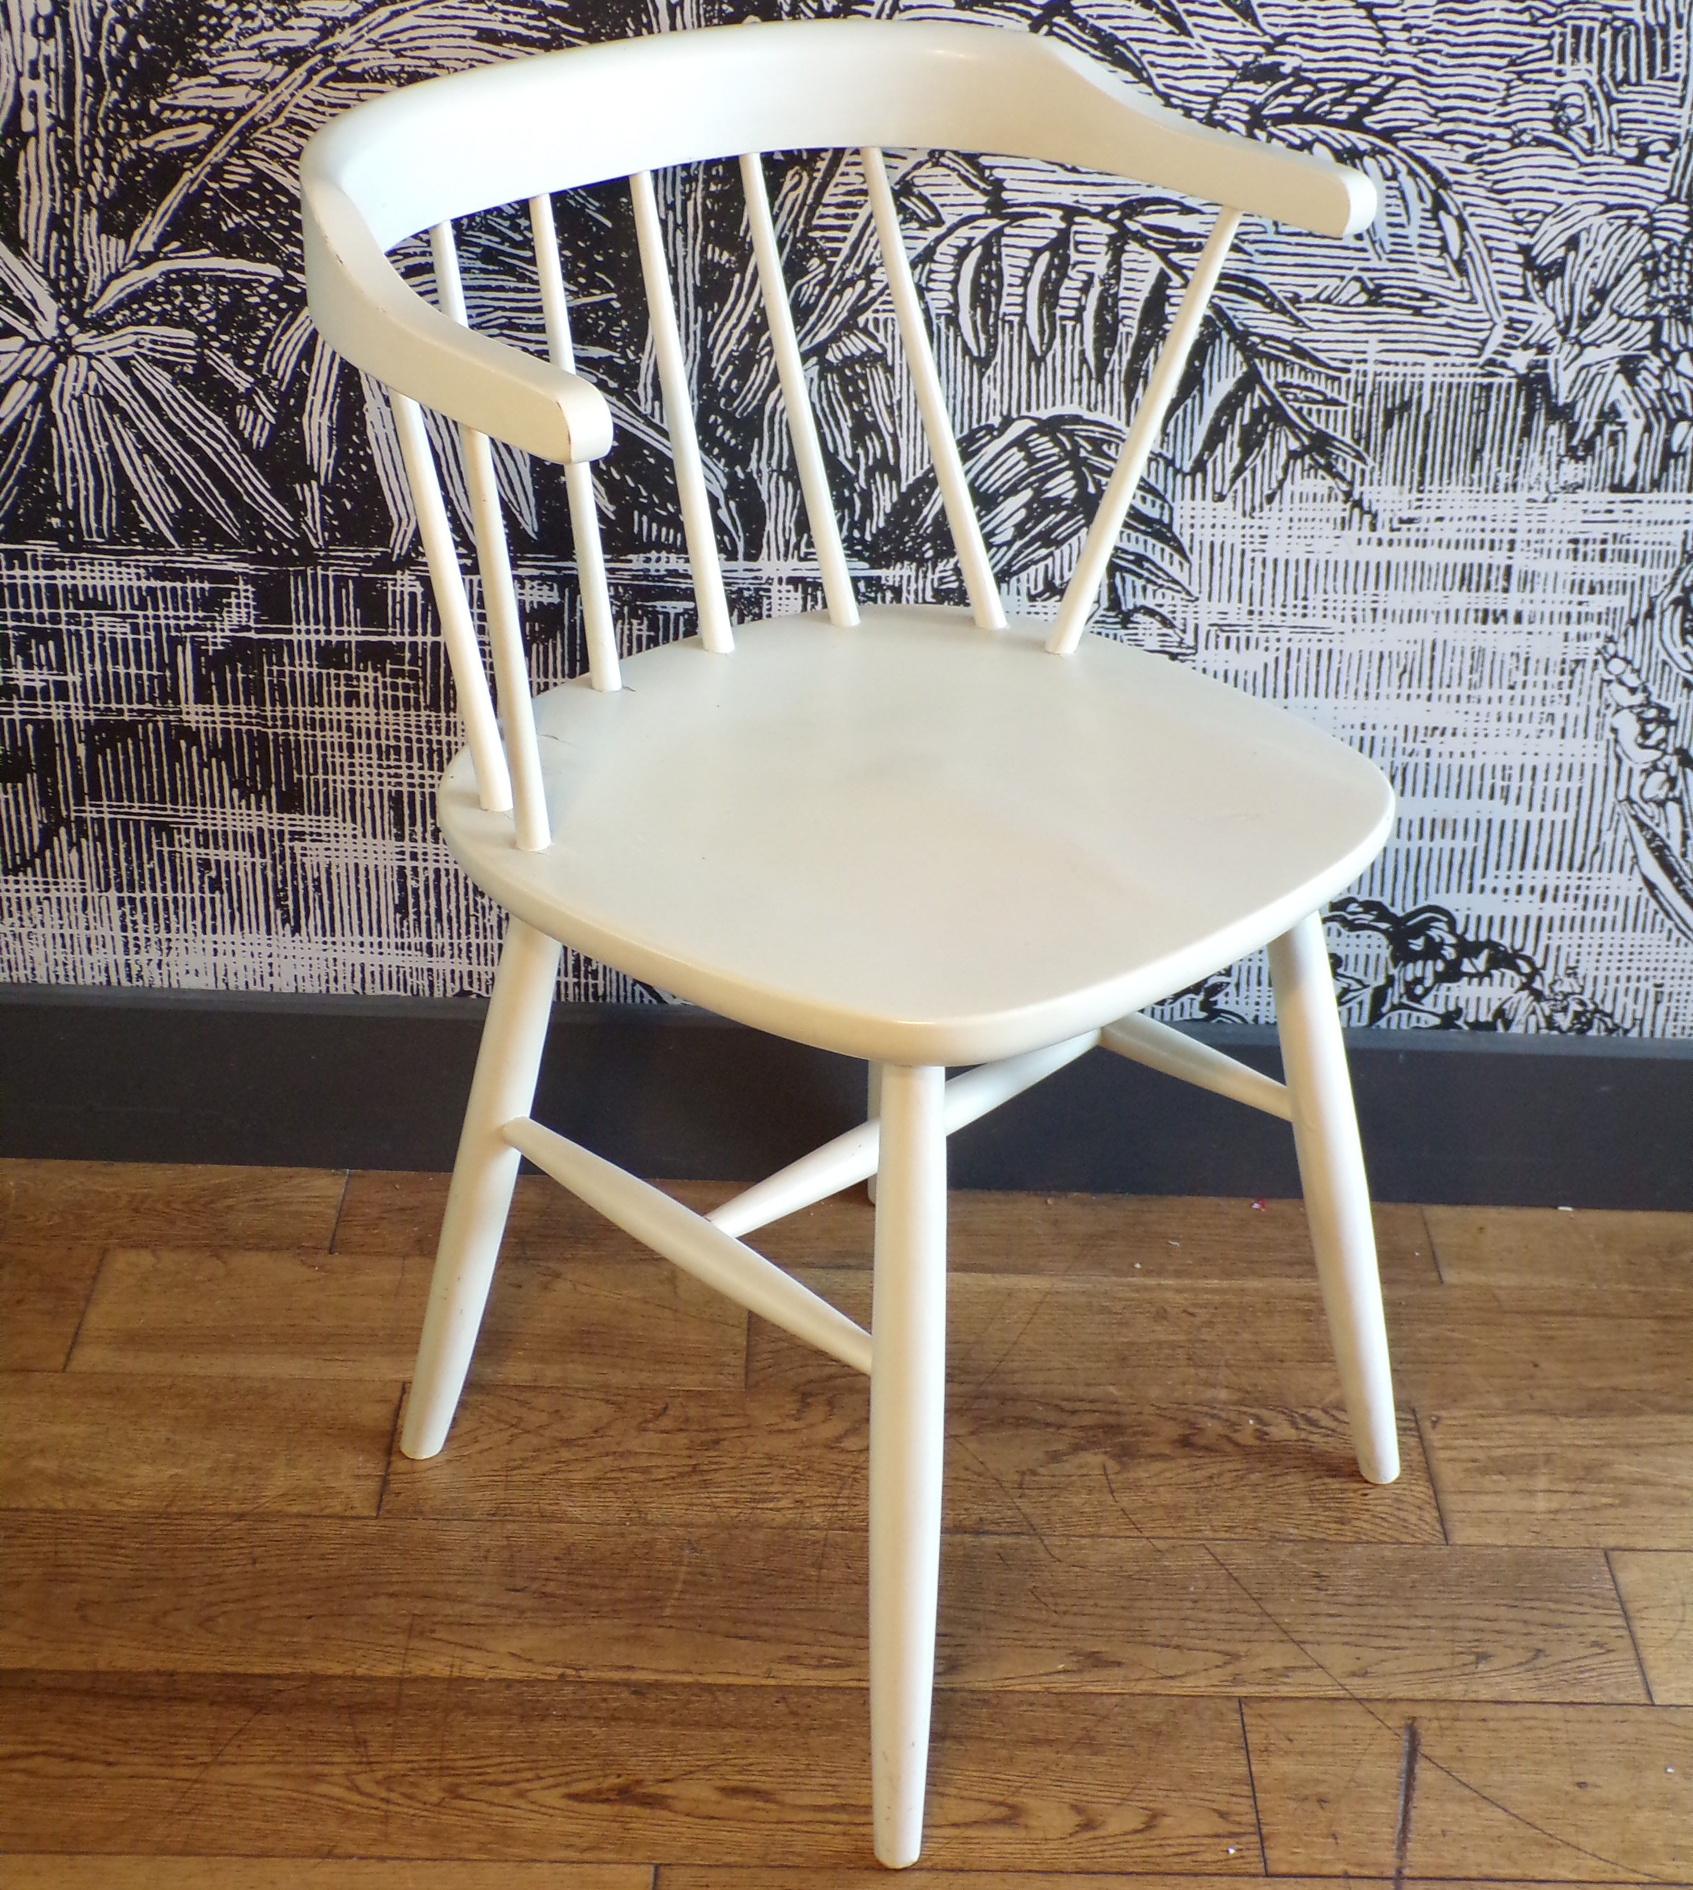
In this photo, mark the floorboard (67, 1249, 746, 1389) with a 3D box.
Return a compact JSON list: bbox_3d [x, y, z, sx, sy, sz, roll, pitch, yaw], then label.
[{"bbox_3d":[-0.261,0.235,1.678,0.405,0.018,0.117,2,32,-1],"label":"floorboard"}]

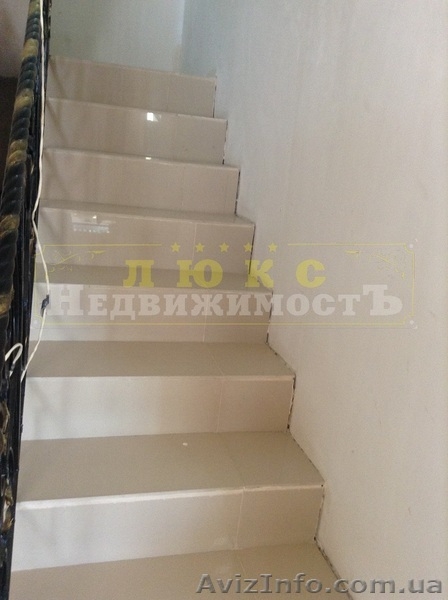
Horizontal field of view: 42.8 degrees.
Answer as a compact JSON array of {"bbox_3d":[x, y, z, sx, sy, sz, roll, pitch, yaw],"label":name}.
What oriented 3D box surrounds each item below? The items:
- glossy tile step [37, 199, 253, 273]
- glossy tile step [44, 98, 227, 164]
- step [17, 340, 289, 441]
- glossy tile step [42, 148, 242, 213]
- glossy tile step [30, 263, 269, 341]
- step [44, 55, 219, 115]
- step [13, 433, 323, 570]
[{"bbox_3d":[-0.313,-0.247,2.185,0.804,0.187,0.275,2,16,-16],"label":"glossy tile step"},{"bbox_3d":[-0.407,-0.754,2.551,0.789,0.180,0.273,2,17,-16],"label":"glossy tile step"},{"bbox_3d":[-0.209,0.261,1.752,0.789,0.180,0.273,2,17,-16],"label":"step"},{"bbox_3d":[-0.358,-0.500,2.351,0.789,0.180,0.273,2,17,-16],"label":"glossy tile step"},{"bbox_3d":[-0.262,0.011,1.982,0.804,0.187,0.275,2,16,-16],"label":"glossy tile step"},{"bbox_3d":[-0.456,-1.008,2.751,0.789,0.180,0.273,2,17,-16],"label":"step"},{"bbox_3d":[-0.160,0.515,1.552,0.789,0.180,0.273,2,17,-16],"label":"step"}]

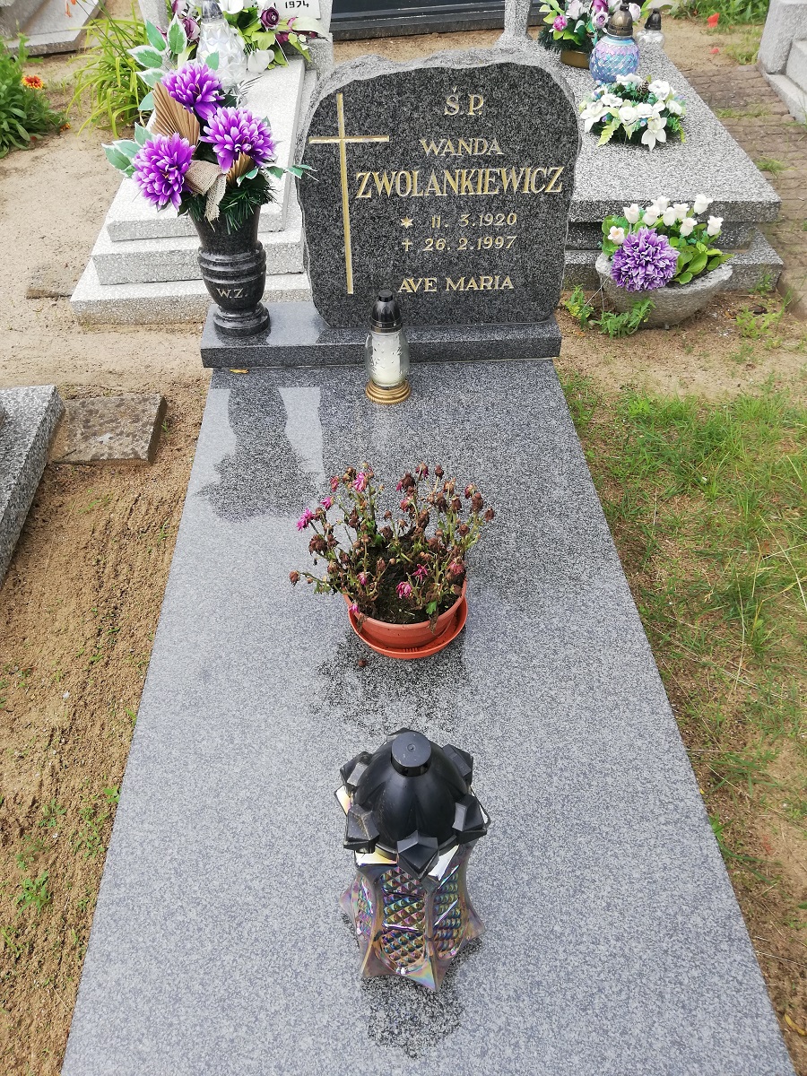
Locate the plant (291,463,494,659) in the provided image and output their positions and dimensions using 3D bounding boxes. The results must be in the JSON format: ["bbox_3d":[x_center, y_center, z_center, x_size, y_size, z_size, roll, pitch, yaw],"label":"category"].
[{"bbox_3d":[-0.003,0.018,1.333,0.318,0.271,0.276,-2,43,-2],"label":"plant"}]

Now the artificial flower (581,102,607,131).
[{"bbox_3d":[0.754,-1.670,3.323,0.095,0.090,0.090,24,49,24],"label":"artificial flower"}]

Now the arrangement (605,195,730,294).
[{"bbox_3d":[0.756,-0.828,2.394,0.366,0.191,0.212,-2,43,-2],"label":"arrangement"}]

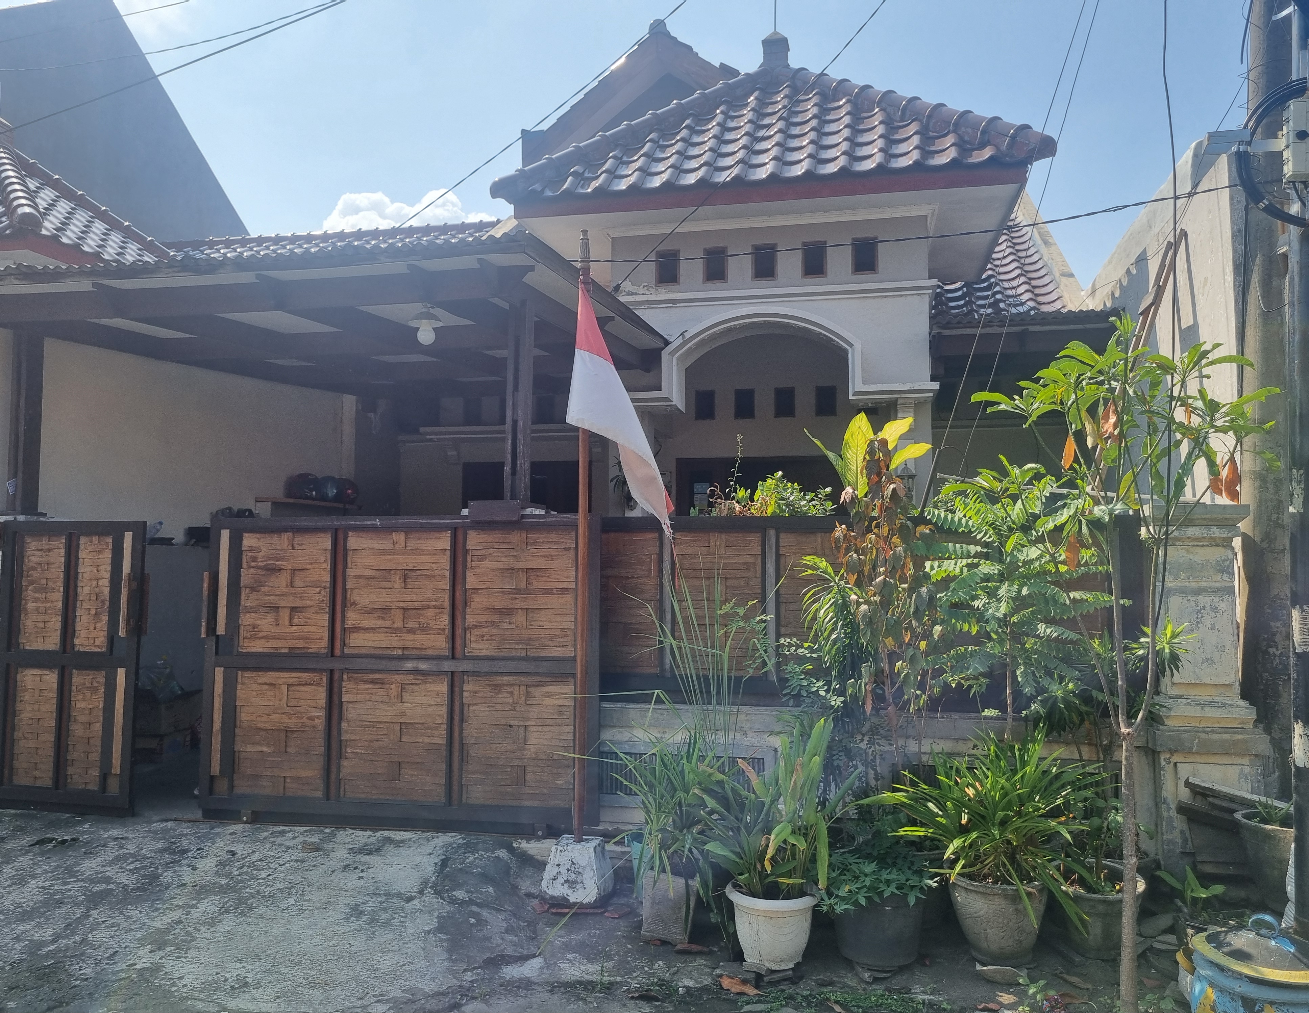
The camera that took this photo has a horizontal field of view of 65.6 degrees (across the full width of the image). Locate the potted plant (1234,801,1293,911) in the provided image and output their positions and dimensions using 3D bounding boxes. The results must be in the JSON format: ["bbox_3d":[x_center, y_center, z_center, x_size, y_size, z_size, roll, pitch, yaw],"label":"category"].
[{"bbox_3d":[2.766,1.533,4.450,0.430,0.499,0.430,0,-4,0],"label":"potted plant"}]

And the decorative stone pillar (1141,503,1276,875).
[{"bbox_3d":[2.630,0.863,4.812,0.500,1.765,0.500,0,-4,12],"label":"decorative stone pillar"}]

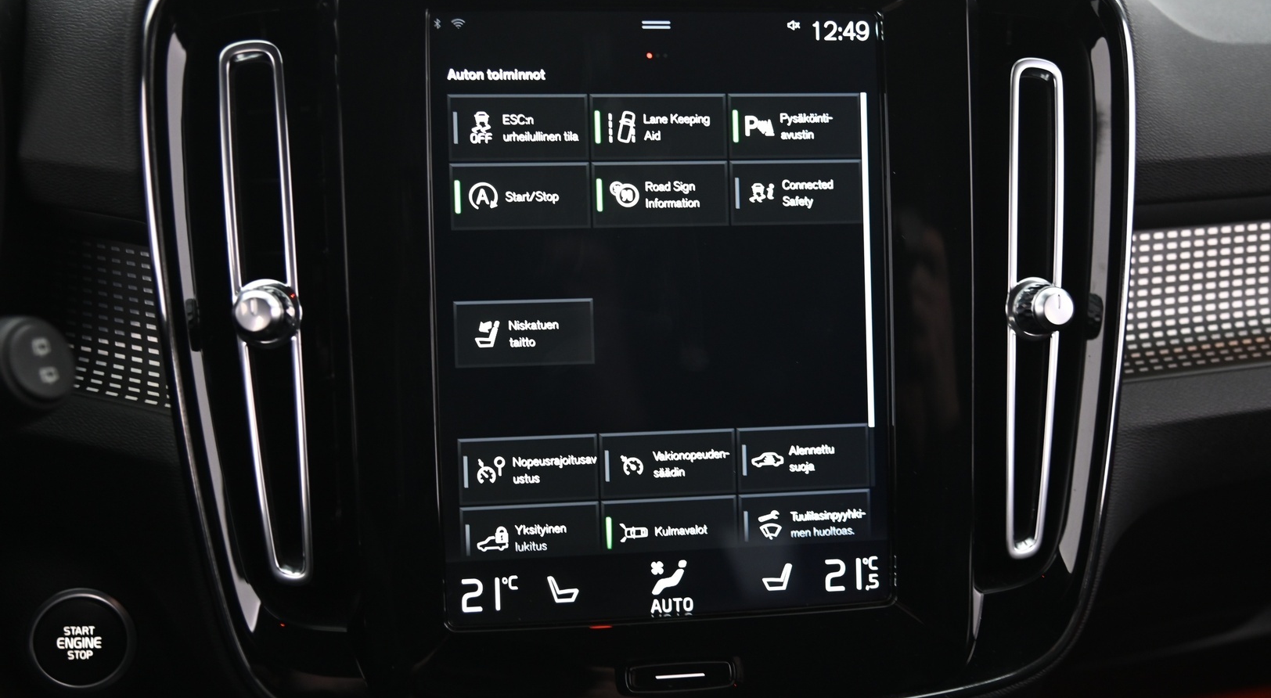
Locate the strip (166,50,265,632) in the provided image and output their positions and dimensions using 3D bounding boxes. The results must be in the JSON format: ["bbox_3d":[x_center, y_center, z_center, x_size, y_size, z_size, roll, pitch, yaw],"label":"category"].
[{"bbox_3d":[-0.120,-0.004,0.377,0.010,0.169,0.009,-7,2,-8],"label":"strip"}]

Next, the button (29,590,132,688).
[{"bbox_3d":[-0.164,0.086,0.398,0.031,0.031,0.010,-1,-2,-3],"label":"button"}]

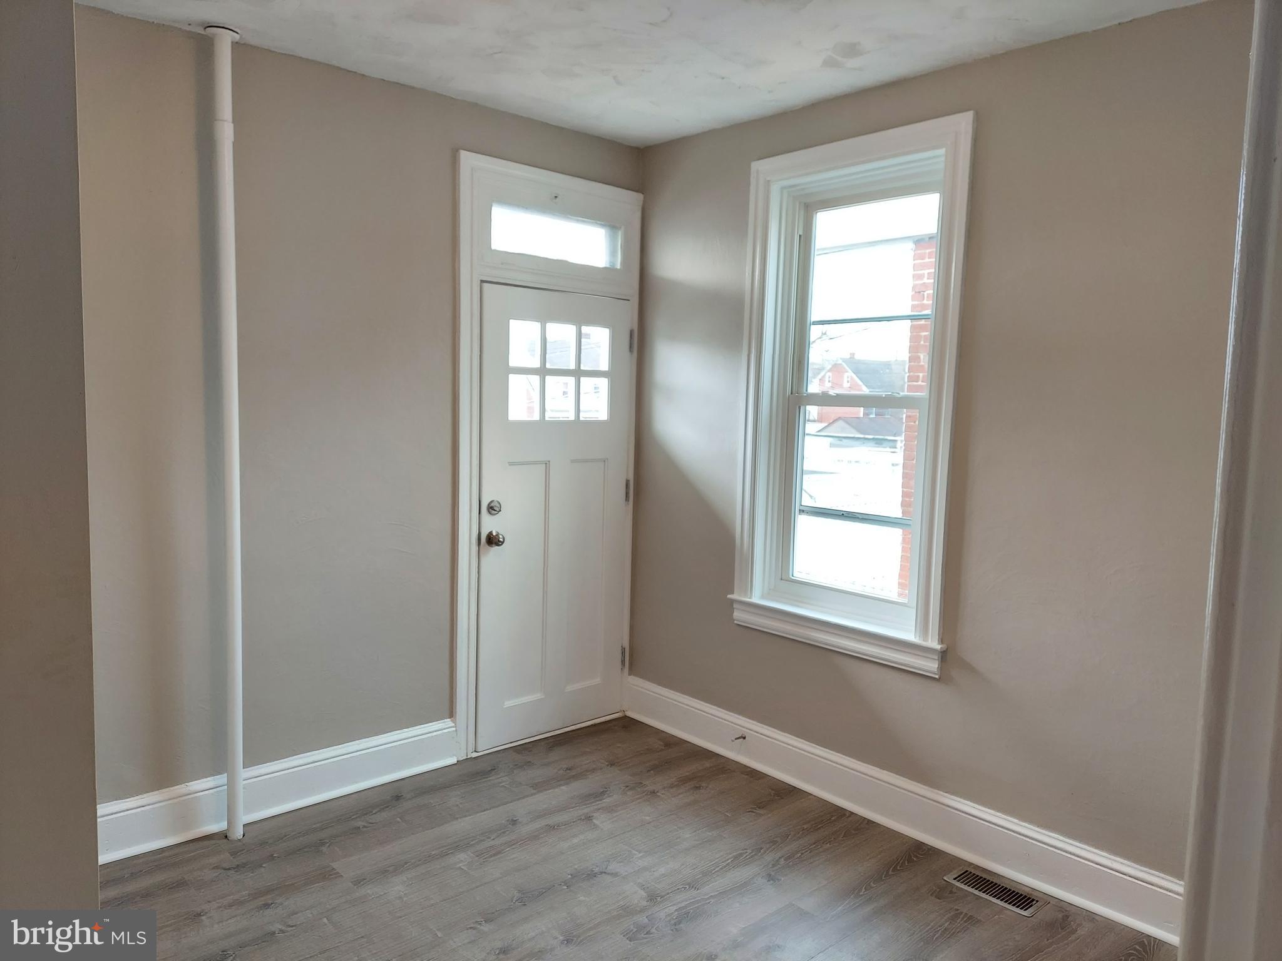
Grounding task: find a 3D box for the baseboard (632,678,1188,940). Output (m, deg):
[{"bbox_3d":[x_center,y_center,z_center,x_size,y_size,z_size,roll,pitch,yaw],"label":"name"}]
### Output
[{"bbox_3d":[0.764,1.181,3.545,0.040,0.195,2.488,-3,7,-42],"label":"baseboard"}]

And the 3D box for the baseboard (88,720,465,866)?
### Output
[{"bbox_3d":[-1.292,1.140,3.370,1.335,0.195,0.040,-3,7,-42],"label":"baseboard"}]

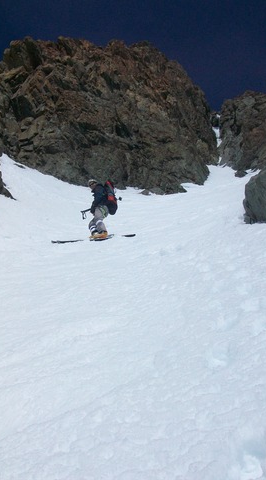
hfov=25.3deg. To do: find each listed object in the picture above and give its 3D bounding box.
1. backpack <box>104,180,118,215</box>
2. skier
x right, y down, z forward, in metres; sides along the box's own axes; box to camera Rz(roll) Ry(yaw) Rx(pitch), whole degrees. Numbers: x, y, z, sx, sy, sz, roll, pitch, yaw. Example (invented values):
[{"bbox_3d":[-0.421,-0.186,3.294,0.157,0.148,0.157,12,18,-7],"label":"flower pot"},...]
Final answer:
[{"bbox_3d":[-0.495,-0.935,13.020,0.270,0.660,0.330,-2,-19,-27],"label":"backpack"},{"bbox_3d":[-0.747,-0.660,12.800,0.580,1.360,0.580,10,-24,-23],"label":"skier"}]

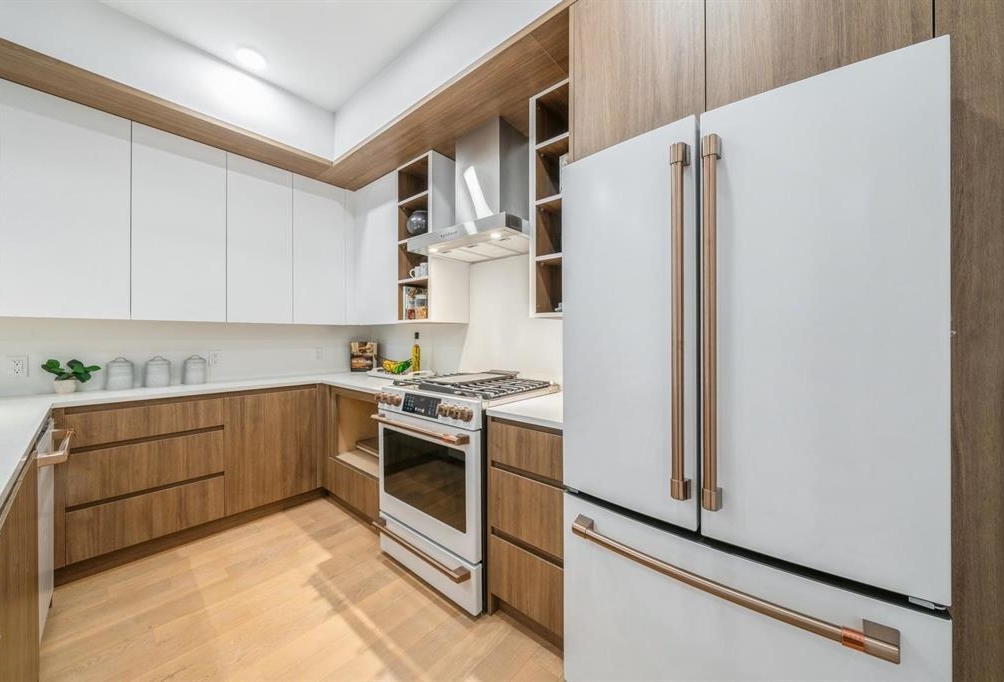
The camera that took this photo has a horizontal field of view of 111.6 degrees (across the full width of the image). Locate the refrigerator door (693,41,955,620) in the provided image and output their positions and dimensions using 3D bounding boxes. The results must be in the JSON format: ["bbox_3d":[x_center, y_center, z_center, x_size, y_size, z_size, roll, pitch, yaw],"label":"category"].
[{"bbox_3d":[0.699,-0.036,0.782,0.413,1.110,0.125,0,0,39],"label":"refrigerator door"}]

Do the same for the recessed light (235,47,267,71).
[{"bbox_3d":[-1.405,-1.573,1.906,0.150,0.030,0.150,0,0,39],"label":"recessed light"}]

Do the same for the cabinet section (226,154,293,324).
[{"bbox_3d":[-1.753,-0.663,2.415,0.340,1.090,0.380,0,0,39],"label":"cabinet section"}]

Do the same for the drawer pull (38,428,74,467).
[{"bbox_3d":[-1.742,0.408,1.337,0.506,0.037,0.065,0,0,40],"label":"drawer pull"}]

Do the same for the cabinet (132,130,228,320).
[{"bbox_3d":[-2.072,-0.679,2.186,0.347,1.116,0.423,0,0,40],"label":"cabinet"}]

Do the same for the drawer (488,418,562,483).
[{"bbox_3d":[0.263,0.440,1.568,0.379,0.170,0.522,0,0,40],"label":"drawer"}]

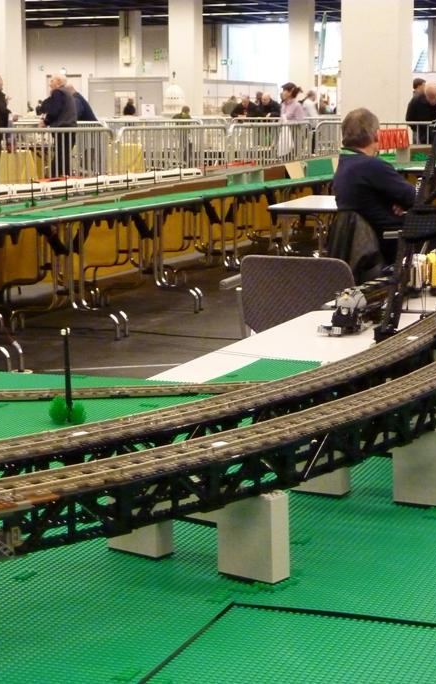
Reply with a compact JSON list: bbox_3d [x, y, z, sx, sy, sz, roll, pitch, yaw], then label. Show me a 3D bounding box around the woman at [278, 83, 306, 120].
[{"bbox_3d":[0.905,-2.316,18.865,0.360,1.610,0.460,-4,9,-23],"label":"woman"}]

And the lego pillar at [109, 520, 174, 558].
[{"bbox_3d":[-0.097,0.209,1.925,0.080,0.098,0.032,6,11,38],"label":"lego pillar"}]

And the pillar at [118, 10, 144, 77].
[{"bbox_3d":[-4.261,-13.185,76.794,0.820,6.370,0.820,3,9,20],"label":"pillar"}]

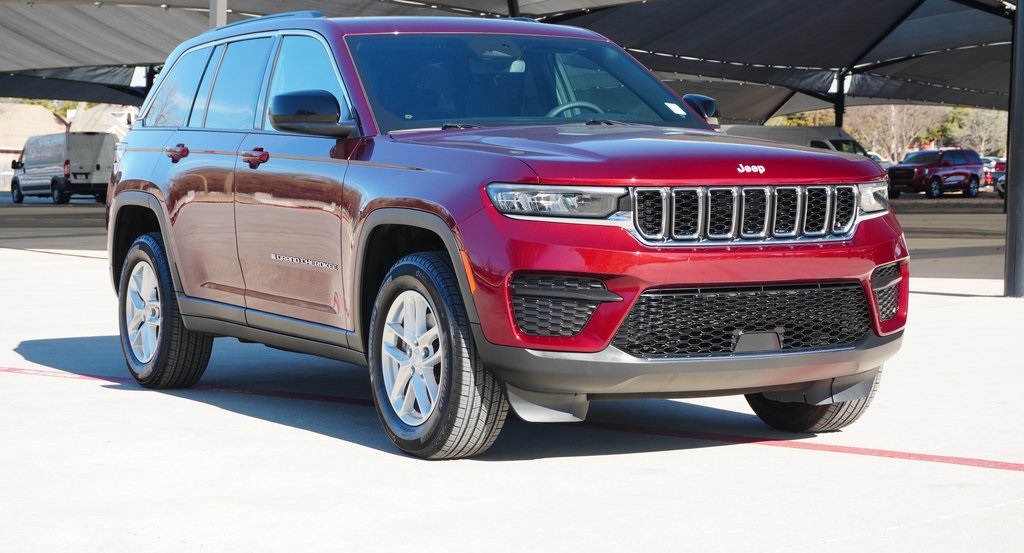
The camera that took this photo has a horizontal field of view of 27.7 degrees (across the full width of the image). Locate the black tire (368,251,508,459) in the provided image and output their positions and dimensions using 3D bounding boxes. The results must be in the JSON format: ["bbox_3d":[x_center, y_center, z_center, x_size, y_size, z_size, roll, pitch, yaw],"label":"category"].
[{"bbox_3d":[-0.276,0.293,7.634,0.265,0.765,0.765,-2,3,-29],"label":"black tire"}]

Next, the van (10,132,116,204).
[{"bbox_3d":[-16.250,-3.900,74.900,2.070,2.520,5.600,-2,4,-36],"label":"van"}]

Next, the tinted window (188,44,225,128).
[{"bbox_3d":[-1.425,-0.896,9.806,0.034,0.428,0.288,20,-7,-28],"label":"tinted window"}]

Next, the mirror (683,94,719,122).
[{"bbox_3d":[0.848,-0.726,9.261,0.220,0.160,0.200,-2,3,-29],"label":"mirror"}]

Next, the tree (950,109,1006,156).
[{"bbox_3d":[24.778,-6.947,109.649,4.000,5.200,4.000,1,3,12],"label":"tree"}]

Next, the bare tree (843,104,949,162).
[{"bbox_3d":[19.409,-7.812,105.000,6.200,7.400,6.000,0,3,10],"label":"bare tree"}]

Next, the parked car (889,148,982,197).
[{"bbox_3d":[16.850,-4.080,82.600,2.050,1.930,5.300,3,4,41],"label":"parked car"}]

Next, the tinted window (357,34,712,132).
[{"bbox_3d":[0.055,-0.805,8.818,1.620,0.121,0.914,-2,34,-29],"label":"tinted window"}]

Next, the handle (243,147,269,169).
[{"bbox_3d":[-1.084,-0.506,8.808,0.055,0.080,0.230,-2,3,-29],"label":"handle"}]

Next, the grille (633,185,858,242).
[{"bbox_3d":[0.844,-0.223,7.437,0.980,0.220,0.110,-2,3,-29],"label":"grille"}]

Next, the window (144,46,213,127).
[{"bbox_3d":[-1.642,-0.922,10.221,0.040,0.412,0.719,20,-7,-27],"label":"window"}]

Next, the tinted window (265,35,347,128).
[{"bbox_3d":[-0.837,-0.821,8.644,0.080,0.430,0.960,14,-5,-29],"label":"tinted window"}]

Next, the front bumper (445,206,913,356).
[{"bbox_3d":[0.752,-0.003,7.486,1.920,0.500,0.490,-2,3,-29],"label":"front bumper"}]

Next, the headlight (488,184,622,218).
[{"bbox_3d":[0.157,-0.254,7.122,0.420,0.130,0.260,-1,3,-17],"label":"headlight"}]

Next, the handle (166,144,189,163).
[{"bbox_3d":[-1.582,-0.580,9.783,0.055,0.080,0.240,-2,3,-29],"label":"handle"}]

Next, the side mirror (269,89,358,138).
[{"bbox_3d":[-0.806,-0.658,8.419,0.270,0.200,0.250,-2,3,-29],"label":"side mirror"}]

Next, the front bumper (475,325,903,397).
[{"bbox_3d":[0.777,0.273,7.455,1.900,0.250,0.400,-2,3,-29],"label":"front bumper"}]

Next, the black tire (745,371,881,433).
[{"bbox_3d":[1.187,0.249,8.442,0.265,0.765,0.765,-2,3,-29],"label":"black tire"}]

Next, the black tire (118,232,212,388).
[{"bbox_3d":[-1.714,0.169,10.330,0.265,0.775,0.775,-2,3,-29],"label":"black tire"}]

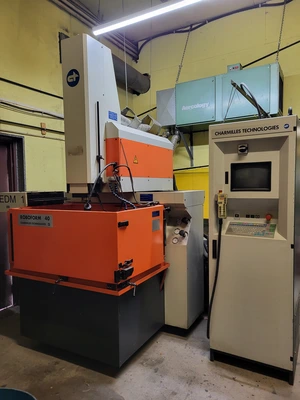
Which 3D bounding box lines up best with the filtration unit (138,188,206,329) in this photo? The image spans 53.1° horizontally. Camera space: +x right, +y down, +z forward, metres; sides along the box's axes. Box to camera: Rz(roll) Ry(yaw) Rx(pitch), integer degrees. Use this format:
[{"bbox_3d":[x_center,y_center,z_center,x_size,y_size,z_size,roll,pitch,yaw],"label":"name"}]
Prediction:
[{"bbox_3d":[0.232,0.564,3.032,0.487,1.285,0.493,0,3,29],"label":"filtration unit"}]

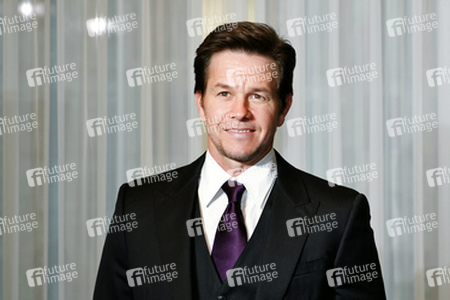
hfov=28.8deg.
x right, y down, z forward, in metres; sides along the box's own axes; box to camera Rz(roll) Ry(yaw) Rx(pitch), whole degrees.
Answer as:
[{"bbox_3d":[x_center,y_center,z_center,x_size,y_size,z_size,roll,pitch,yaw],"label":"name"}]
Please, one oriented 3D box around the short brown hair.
[{"bbox_3d":[0.039,-0.154,1.680,0.190,0.185,0.220,3,-1,2],"label":"short brown hair"}]

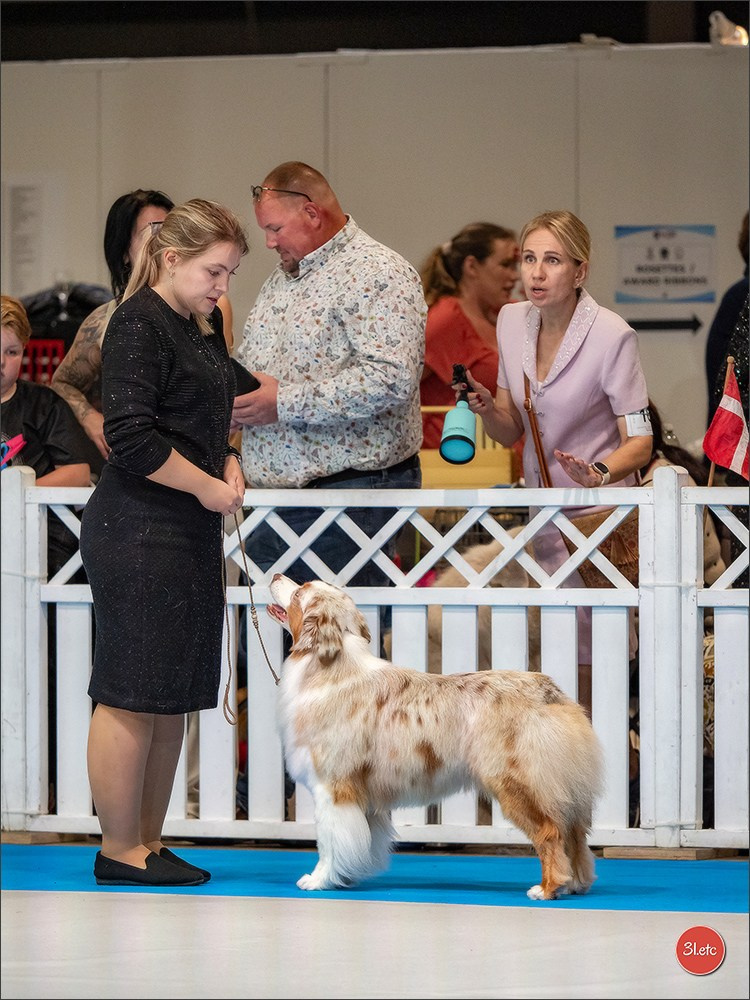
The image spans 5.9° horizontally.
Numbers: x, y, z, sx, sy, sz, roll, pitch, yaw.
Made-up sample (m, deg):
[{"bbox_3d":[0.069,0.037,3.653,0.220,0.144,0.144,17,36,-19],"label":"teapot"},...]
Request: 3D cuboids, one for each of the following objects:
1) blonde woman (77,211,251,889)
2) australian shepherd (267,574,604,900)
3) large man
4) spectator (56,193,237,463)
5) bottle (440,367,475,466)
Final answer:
[{"bbox_3d":[-0.496,0.096,16.950,0.390,1.607,0.460,0,0,14],"label":"blonde woman"},{"bbox_3d":[0.139,0.537,16.600,0.770,0.727,0.280,0,0,24],"label":"australian shepherd"},{"bbox_3d":[-0.114,0.001,18.950,0.500,1.784,0.580,0,0,-35],"label":"large man"},{"bbox_3d":[-0.617,0.031,19.250,0.520,1.723,0.360,0,0,-25],"label":"spectator"},{"bbox_3d":[0.212,-0.219,18.250,0.095,0.092,0.300,3,41,4],"label":"bottle"}]

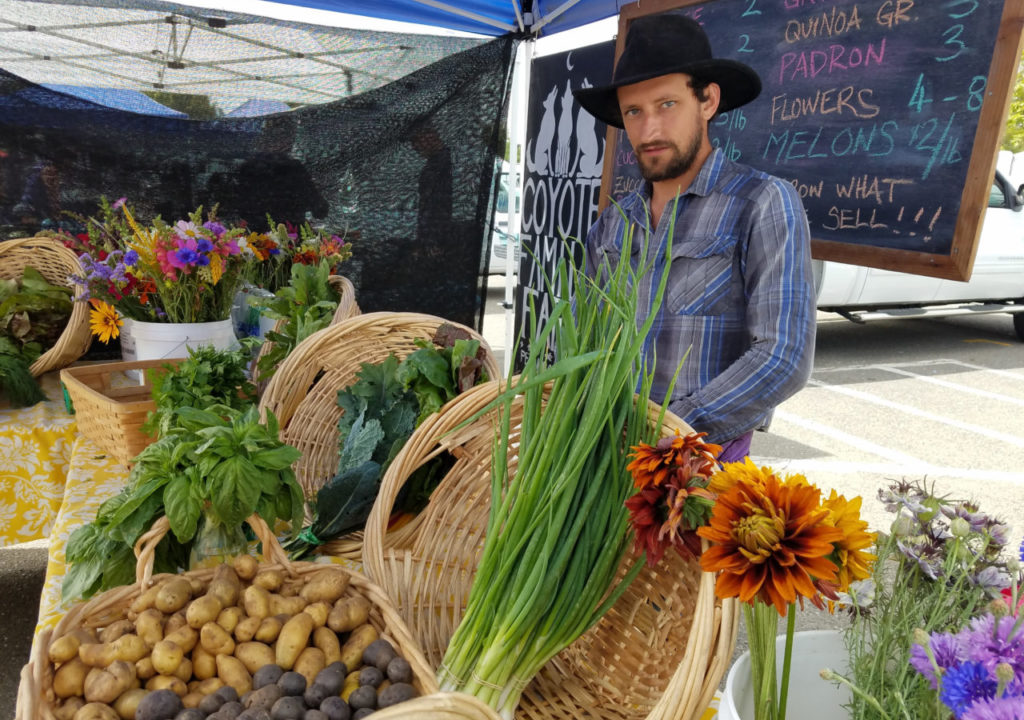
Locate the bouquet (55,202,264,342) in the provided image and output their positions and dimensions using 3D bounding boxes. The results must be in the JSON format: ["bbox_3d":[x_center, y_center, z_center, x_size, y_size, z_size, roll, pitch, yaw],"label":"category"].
[{"bbox_3d":[-1.060,-0.235,2.340,0.550,0.430,0.450,-3,13,-24],"label":"bouquet"}]

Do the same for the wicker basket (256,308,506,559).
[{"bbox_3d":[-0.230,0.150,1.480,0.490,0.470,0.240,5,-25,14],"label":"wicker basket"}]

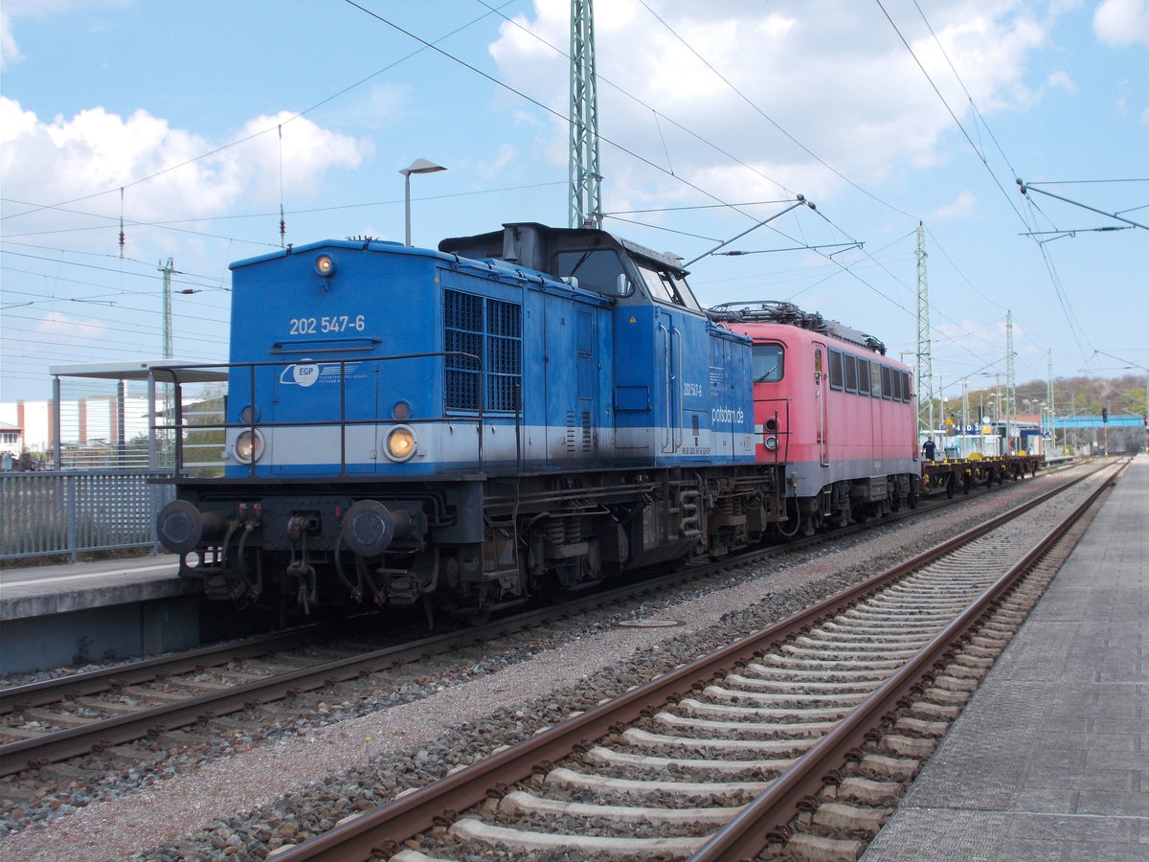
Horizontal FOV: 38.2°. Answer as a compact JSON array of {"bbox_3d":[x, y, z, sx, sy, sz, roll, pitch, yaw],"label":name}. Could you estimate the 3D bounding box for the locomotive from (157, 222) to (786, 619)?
[{"bbox_3d":[-0.207,-0.210,20.351,3.160,4.260,14.240,-1,-1,19],"label":"locomotive"}]

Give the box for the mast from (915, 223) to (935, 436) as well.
[{"bbox_3d":[19.233,-4.379,91.306,0.950,14.400,0.600,-1,-1,19],"label":"mast"}]

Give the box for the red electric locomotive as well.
[{"bbox_3d":[4.770,-0.124,35.062,3.050,4.500,16.490,-1,-1,19],"label":"red electric locomotive"}]

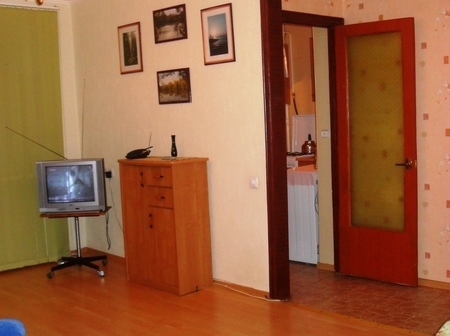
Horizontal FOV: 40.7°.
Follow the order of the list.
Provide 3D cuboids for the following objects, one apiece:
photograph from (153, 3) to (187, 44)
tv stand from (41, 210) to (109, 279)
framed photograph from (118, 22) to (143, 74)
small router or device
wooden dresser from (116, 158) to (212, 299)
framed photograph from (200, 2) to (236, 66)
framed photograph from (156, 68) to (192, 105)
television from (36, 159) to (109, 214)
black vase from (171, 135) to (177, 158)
[{"bbox_3d":[-0.441,-1.172,4.969,0.022,0.271,0.411,-8,8,-44],"label":"photograph"},{"bbox_3d":[-1.292,0.659,5.401,0.560,0.540,0.440,-2,5,3],"label":"tv stand"},{"bbox_3d":[-0.829,-1.052,5.377,0.022,0.425,0.326,-8,8,-44],"label":"framed photograph"},{"bbox_3d":[-0.712,-0.185,4.980,0.190,0.216,0.140,-8,8,-44],"label":"small router or device"},{"bbox_3d":[-0.479,0.433,4.899,0.369,1.020,0.680,-8,8,-44],"label":"wooden dresser"},{"bbox_3d":[-0.046,-1.003,4.594,0.022,0.423,0.336,-8,8,-44],"label":"framed photograph"},{"bbox_3d":[-0.412,-0.669,5.009,0.022,0.274,0.411,-8,8,-44],"label":"framed photograph"},{"bbox_3d":[-1.323,0.137,5.513,0.600,0.450,0.460,-2,5,3],"label":"television"},{"bbox_3d":[-0.422,-0.178,4.950,0.046,0.182,0.046,-2,5,0],"label":"black vase"}]

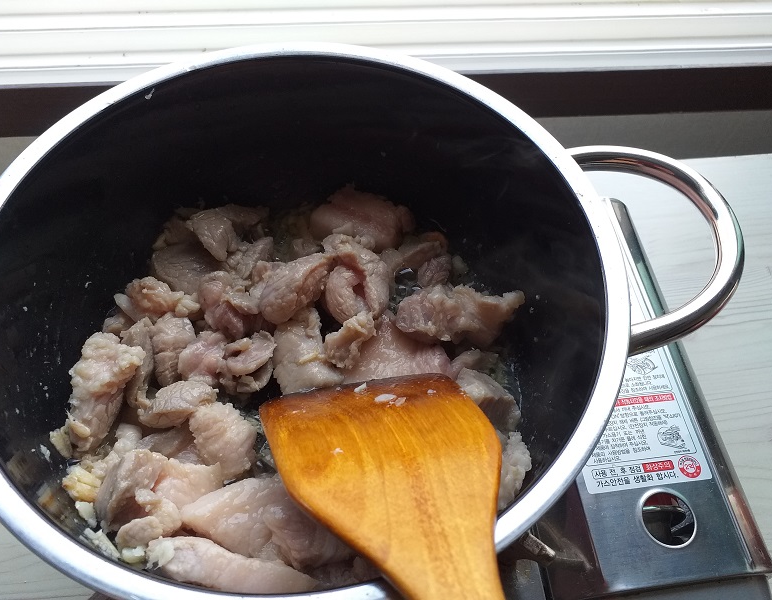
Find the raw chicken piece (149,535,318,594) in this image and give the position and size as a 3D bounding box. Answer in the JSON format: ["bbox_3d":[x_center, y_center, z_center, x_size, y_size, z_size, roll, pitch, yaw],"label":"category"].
[{"bbox_3d":[-0.068,0.120,0.264,0.076,0.025,0.025,13,60,5],"label":"raw chicken piece"}]

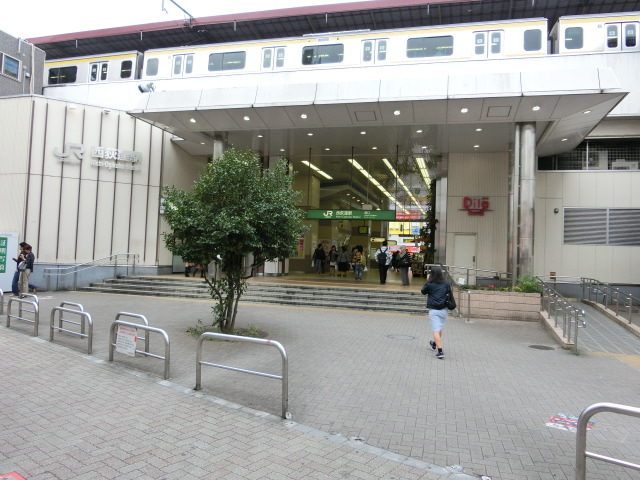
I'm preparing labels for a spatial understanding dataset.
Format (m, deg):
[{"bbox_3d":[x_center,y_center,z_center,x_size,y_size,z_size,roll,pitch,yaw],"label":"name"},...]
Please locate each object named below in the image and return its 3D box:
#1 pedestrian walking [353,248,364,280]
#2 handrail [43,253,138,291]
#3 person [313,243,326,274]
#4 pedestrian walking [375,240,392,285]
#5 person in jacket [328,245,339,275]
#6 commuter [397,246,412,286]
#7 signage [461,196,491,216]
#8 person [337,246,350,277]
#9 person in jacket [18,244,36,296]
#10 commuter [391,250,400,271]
[{"bbox_3d":[1.799,1.076,21.008,0.520,1.500,0.400,2,-2,0],"label":"pedestrian walking"},{"bbox_3d":[-8.909,1.234,18.071,3.330,1.460,0.100,4,-3,-30],"label":"handrail"},{"bbox_3d":[0.005,1.066,25.777,0.580,1.680,0.380,3,-2,-15],"label":"person"},{"bbox_3d":[2.534,0.898,18.379,0.620,1.740,0.420,2,-2,0],"label":"pedestrian walking"},{"bbox_3d":[0.764,1.117,24.635,0.500,1.600,0.360,2,-2,-6],"label":"person in jacket"},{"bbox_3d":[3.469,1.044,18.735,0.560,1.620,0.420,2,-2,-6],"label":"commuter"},{"bbox_3d":[6.040,-1.299,17.917,1.220,0.760,0.120,2,-2,13],"label":"signage"},{"bbox_3d":[1.257,1.082,23.648,0.550,1.600,0.400,3,-2,-24],"label":"person"},{"bbox_3d":[-9.019,0.971,14.286,0.420,1.650,0.480,3,-3,-18],"label":"person in jacket"},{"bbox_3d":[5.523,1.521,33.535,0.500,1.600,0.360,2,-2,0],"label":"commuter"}]

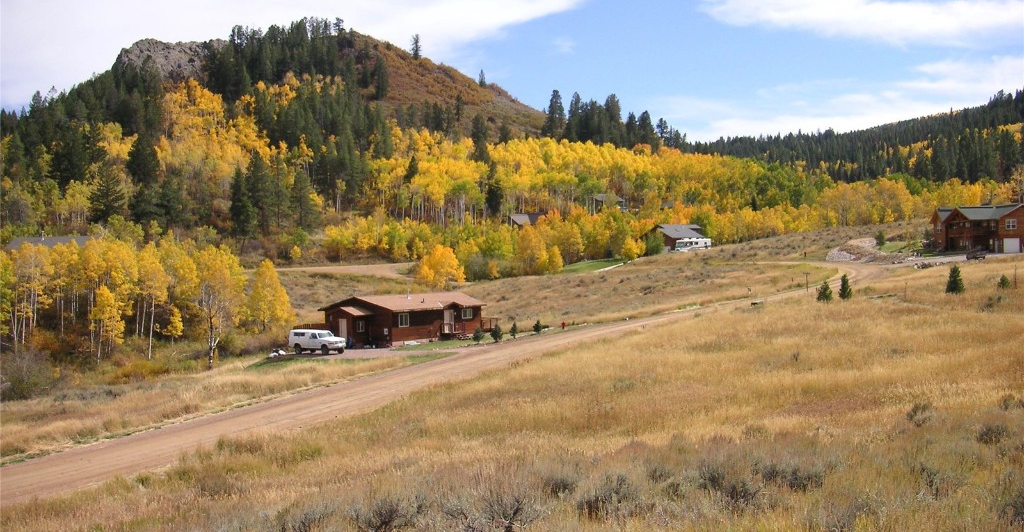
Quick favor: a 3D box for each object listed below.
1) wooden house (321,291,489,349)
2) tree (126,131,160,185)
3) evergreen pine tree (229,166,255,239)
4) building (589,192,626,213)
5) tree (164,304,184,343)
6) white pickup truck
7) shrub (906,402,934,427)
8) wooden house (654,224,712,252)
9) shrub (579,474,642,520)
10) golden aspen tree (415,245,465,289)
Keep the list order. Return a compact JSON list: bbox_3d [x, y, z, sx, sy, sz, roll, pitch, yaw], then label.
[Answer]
[{"bbox_3d":[-10.100,4.920,104.300,9.000,4.500,15.800,-1,0,34],"label":"wooden house"},{"bbox_3d":[-90.905,-26.766,270.000,8.387,13.321,8.387,0,0,0],"label":"tree"},{"bbox_3d":[-53.038,-12.081,215.000,5.304,14.929,5.039,0,0,0],"label":"evergreen pine tree"},{"bbox_3d":[27.049,-17.985,310.000,10.000,6.000,8.000,0,0,-20],"label":"building"},{"bbox_3d":[-29.911,5.273,97.000,1.772,3.722,1.684,0,0,0],"label":"tree"},{"bbox_3d":[-15.900,6.200,89.500,5.400,1.950,2.000,-1,0,41],"label":"white pickup truck"},{"bbox_3d":[10.077,3.663,27.000,0.691,0.592,0.587,0,0,0],"label":"shrub"},{"bbox_3d":[39.250,-6.360,258.000,10.000,6.600,11.500,0,0,45],"label":"wooden house"},{"bbox_3d":[1.278,3.040,14.500,0.848,0.609,0.721,0,0,0],"label":"shrub"},{"bbox_3d":[-10.267,0.071,155.000,7.081,6.231,6.514,0,0,0],"label":"golden aspen tree"}]

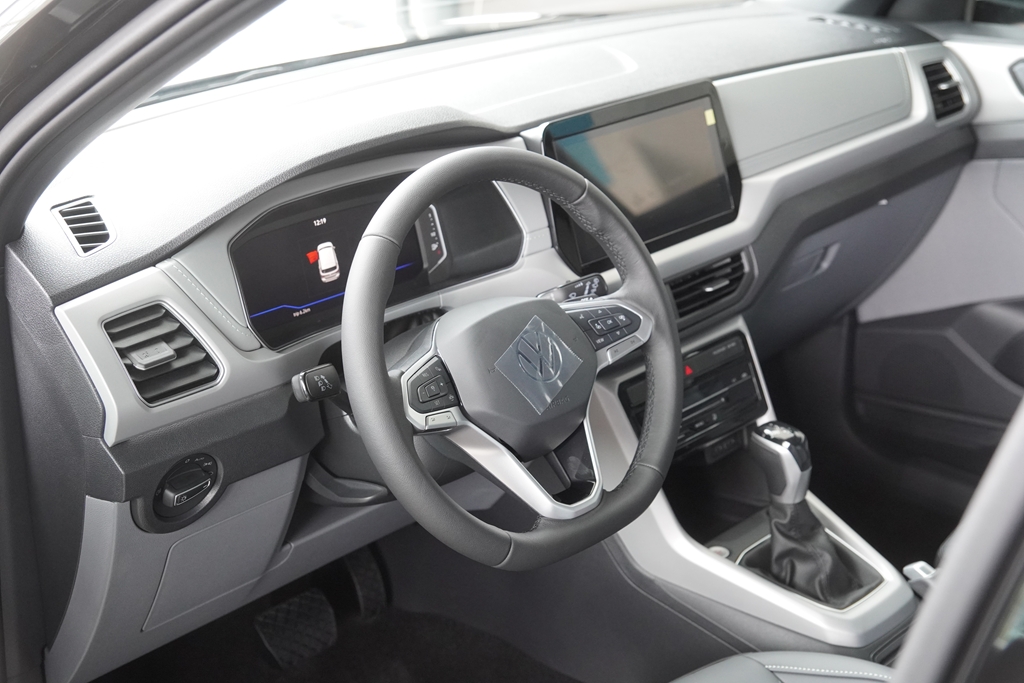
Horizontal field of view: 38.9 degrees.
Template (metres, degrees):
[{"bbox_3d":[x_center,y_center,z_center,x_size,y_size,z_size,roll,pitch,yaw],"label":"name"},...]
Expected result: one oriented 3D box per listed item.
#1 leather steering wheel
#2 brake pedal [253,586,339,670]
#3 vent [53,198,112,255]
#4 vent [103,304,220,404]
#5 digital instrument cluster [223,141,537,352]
[{"bbox_3d":[-0.002,0.011,1.275,0.370,0.362,0.100,-22,4,-41],"label":"leather steering wheel"},{"bbox_3d":[-0.245,0.325,1.636,0.090,0.070,0.030,-22,-11,-41],"label":"brake pedal"},{"bbox_3d":[-0.344,-0.092,1.168,0.040,0.020,0.100,-7,33,-25],"label":"vent"},{"bbox_3d":[-0.287,0.007,1.174,0.095,0.082,0.035,-22,9,-41],"label":"vent"},{"bbox_3d":[-0.122,-0.095,1.352,0.355,0.140,0.050,-22,13,-41],"label":"digital instrument cluster"}]

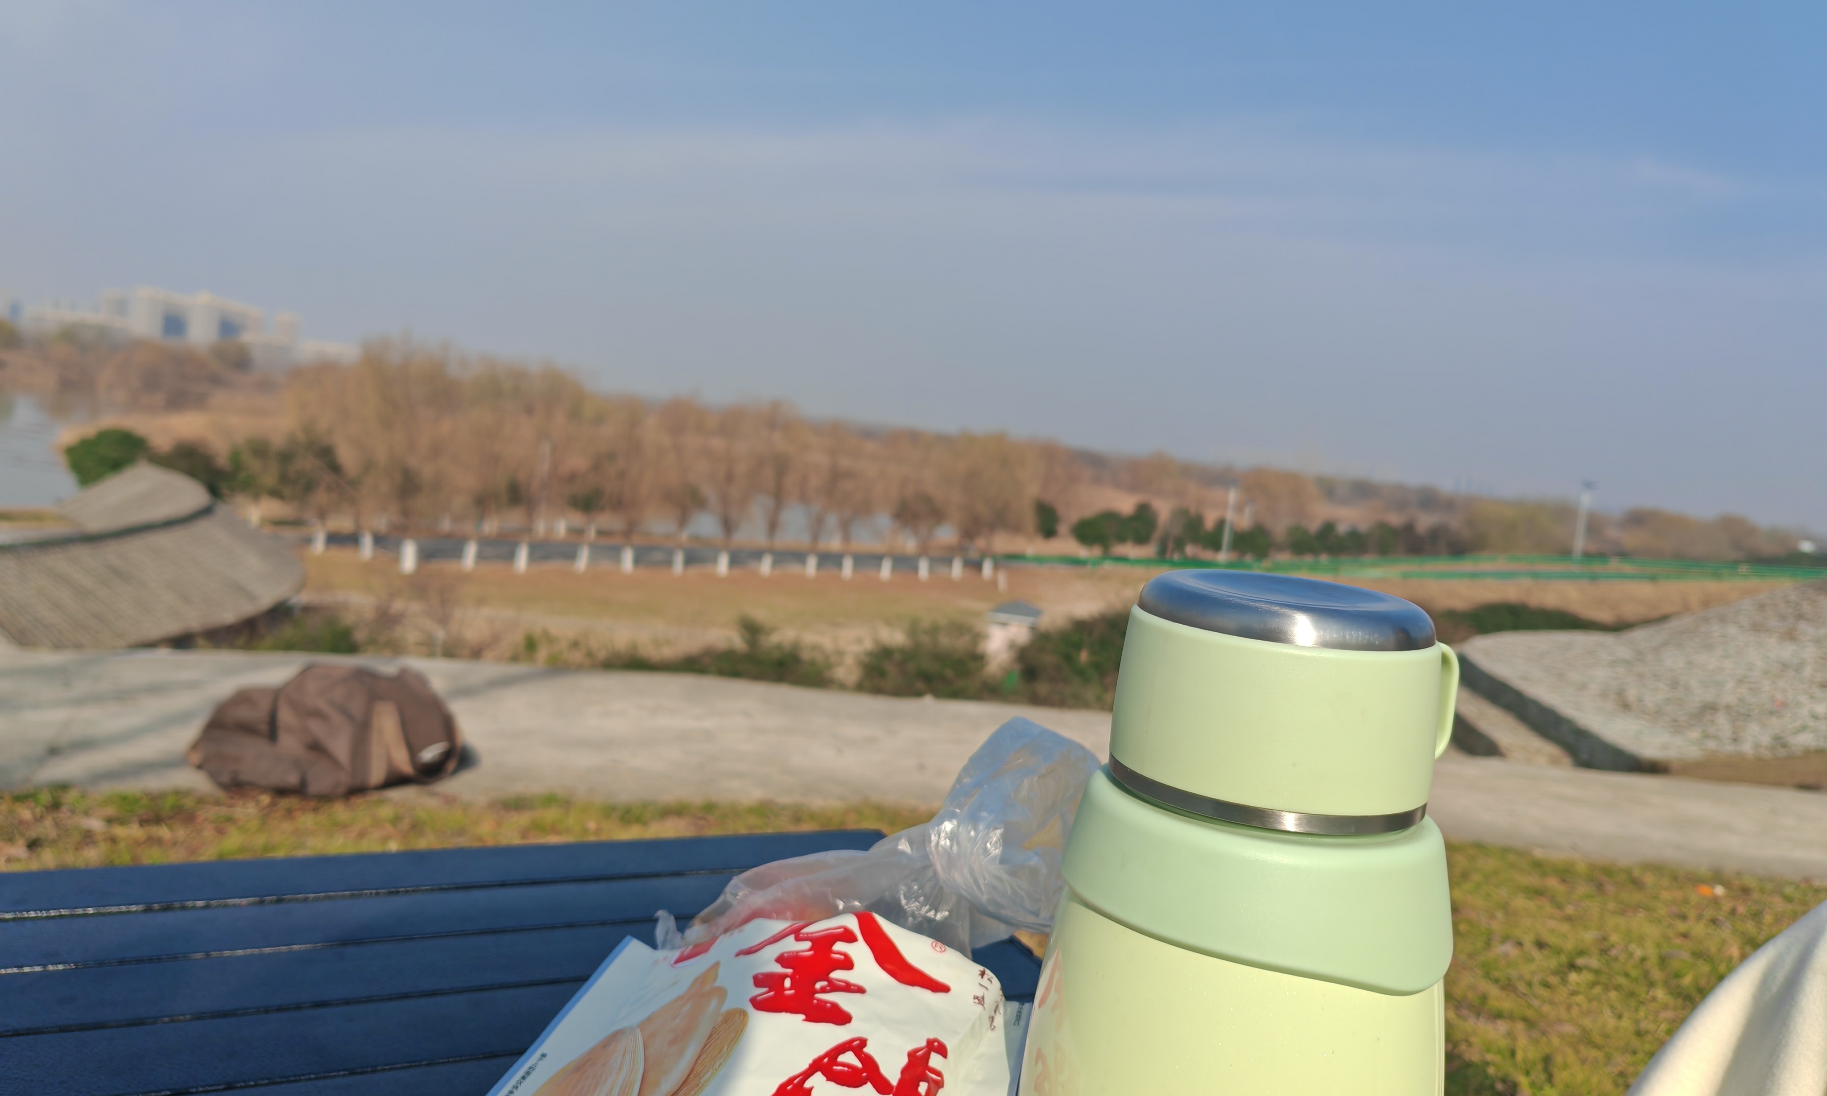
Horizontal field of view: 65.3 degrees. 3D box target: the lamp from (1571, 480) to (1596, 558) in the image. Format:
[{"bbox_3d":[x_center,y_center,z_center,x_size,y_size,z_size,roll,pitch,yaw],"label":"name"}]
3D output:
[{"bbox_3d":[61.133,-2.604,130.000,0.800,6.900,0.600,9,5,25],"label":"lamp"}]

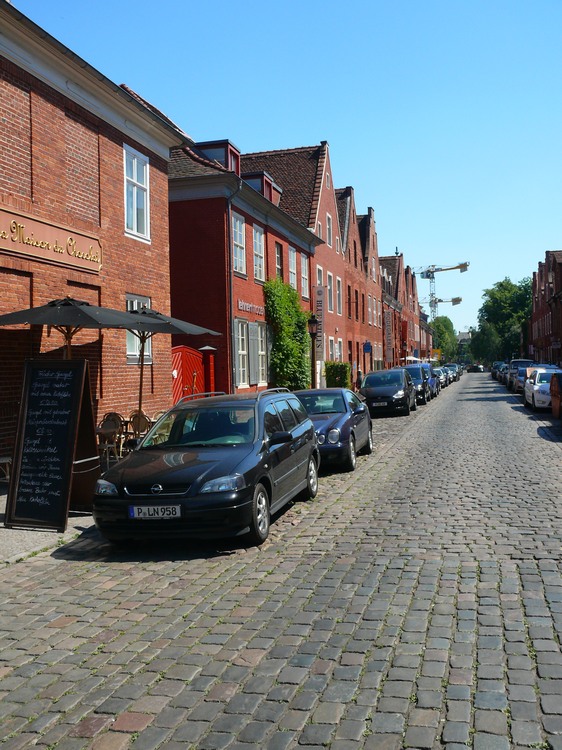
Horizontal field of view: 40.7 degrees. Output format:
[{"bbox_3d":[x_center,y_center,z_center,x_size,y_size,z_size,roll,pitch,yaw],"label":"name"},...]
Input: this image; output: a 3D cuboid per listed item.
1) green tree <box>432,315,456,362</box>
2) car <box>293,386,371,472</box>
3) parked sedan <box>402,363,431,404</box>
[{"bbox_3d":[30.179,-5.755,141.958,6.200,10.400,6.200,-1,1,15],"label":"green tree"},{"bbox_3d":[0.790,1.000,15.150,1.730,1.380,4.580,-2,0,14],"label":"car"},{"bbox_3d":[6.041,0.458,35.734,1.810,1.700,4.400,-1,1,14],"label":"parked sedan"}]

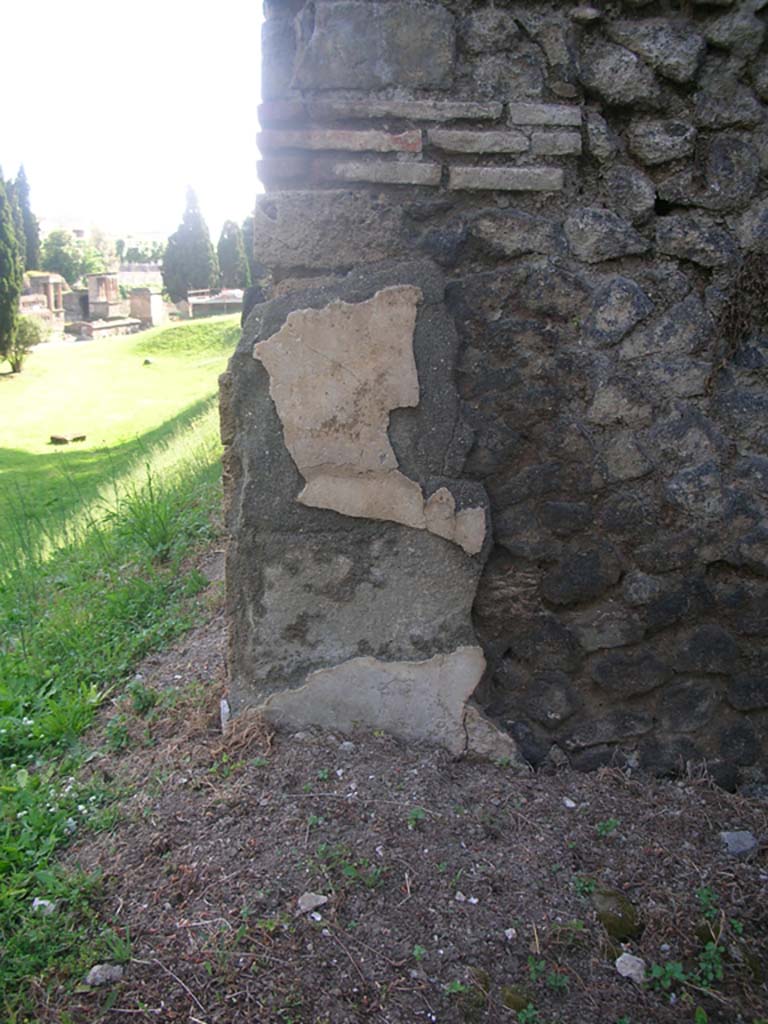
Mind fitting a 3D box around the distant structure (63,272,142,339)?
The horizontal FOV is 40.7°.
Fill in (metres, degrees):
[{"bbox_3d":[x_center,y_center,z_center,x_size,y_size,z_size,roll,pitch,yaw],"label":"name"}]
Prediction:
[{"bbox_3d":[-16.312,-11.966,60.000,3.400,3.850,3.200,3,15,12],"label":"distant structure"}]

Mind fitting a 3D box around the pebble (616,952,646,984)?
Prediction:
[{"bbox_3d":[0.408,0.753,1.708,0.048,0.037,0.045,0,14,0],"label":"pebble"}]

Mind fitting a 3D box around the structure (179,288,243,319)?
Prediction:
[{"bbox_3d":[-10.996,-13.227,66.000,4.200,1.900,3.000,0,14,0],"label":"structure"}]

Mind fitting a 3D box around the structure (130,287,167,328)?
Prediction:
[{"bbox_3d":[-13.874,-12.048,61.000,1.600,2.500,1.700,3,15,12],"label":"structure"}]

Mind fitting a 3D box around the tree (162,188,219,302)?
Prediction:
[{"bbox_3d":[-13.456,-18.393,72.000,3.894,8.206,3.800,0,14,0],"label":"tree"}]

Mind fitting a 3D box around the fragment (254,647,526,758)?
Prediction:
[{"bbox_3d":[0.015,0.436,2.390,0.602,0.284,0.060,0,14,0],"label":"fragment"}]

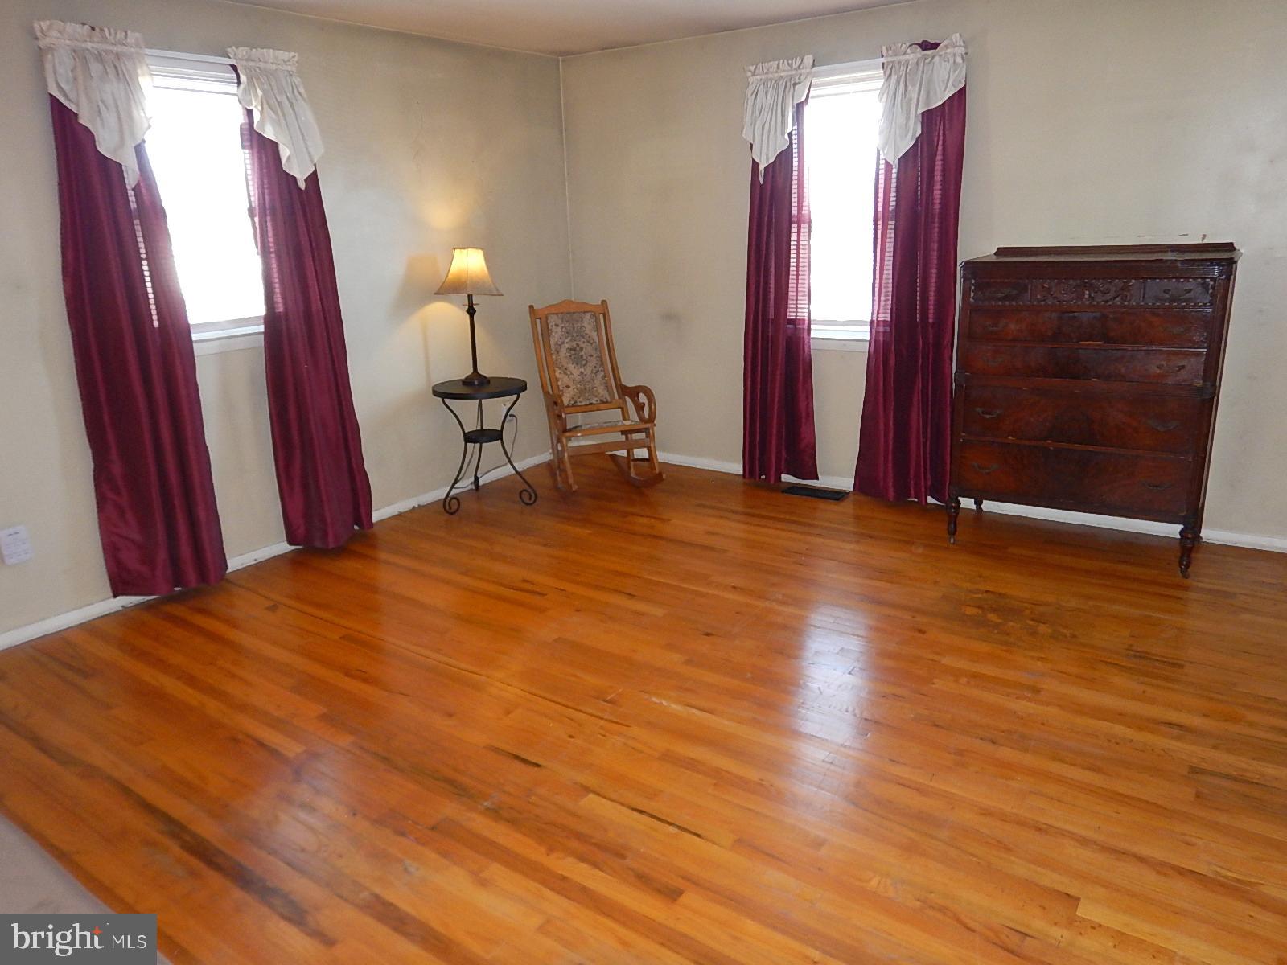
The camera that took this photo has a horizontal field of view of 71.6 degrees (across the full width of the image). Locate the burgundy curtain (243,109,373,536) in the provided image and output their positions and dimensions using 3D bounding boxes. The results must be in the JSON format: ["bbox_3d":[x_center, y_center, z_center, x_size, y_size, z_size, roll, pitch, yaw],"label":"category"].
[{"bbox_3d":[-1.578,-0.761,4.147,0.120,2.180,0.460,9,20,34],"label":"burgundy curtain"}]

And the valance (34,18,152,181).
[{"bbox_3d":[-2.014,-1.406,3.364,0.090,0.580,0.410,9,20,34],"label":"valance"}]

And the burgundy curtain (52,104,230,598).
[{"bbox_3d":[-2.025,-0.593,3.543,0.120,2.170,0.520,9,20,34],"label":"burgundy curtain"}]

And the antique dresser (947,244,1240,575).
[{"bbox_3d":[1.942,-0.353,3.927,1.000,1.310,0.520,9,19,32],"label":"antique dresser"}]

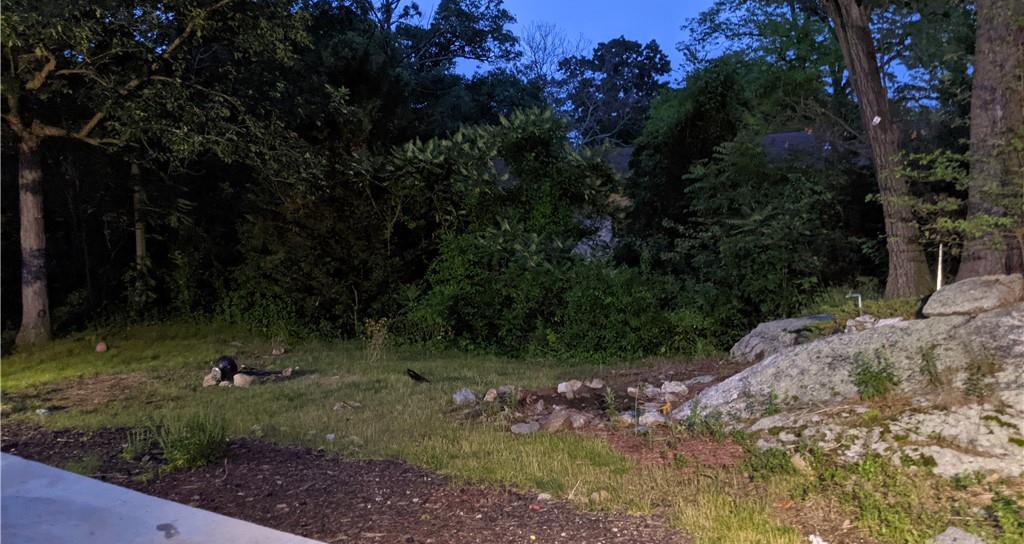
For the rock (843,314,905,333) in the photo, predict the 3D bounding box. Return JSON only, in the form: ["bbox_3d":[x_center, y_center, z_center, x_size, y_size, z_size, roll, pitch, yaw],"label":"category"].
[{"bbox_3d":[4.436,0.638,9.800,0.700,0.220,0.450,1,3,14],"label":"rock"}]

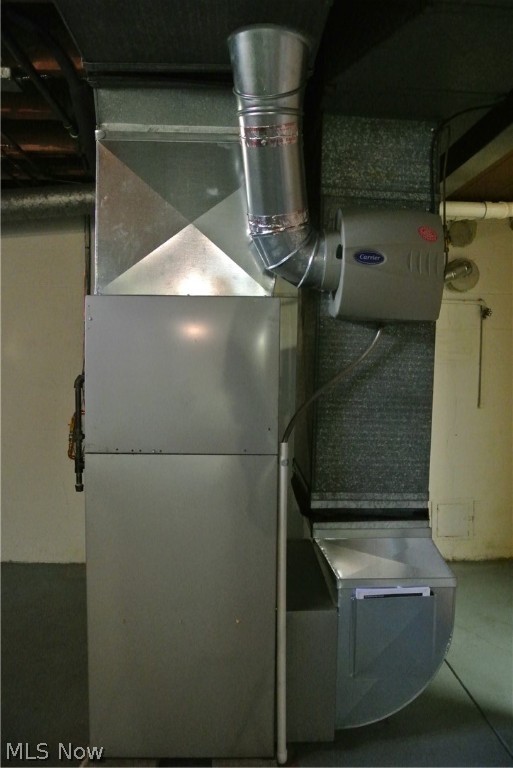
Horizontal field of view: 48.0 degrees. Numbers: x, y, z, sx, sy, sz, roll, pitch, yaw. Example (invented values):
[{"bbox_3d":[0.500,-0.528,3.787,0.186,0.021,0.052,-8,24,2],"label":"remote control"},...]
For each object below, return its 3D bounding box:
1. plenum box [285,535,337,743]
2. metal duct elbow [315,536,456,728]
[{"bbox_3d":[0.135,0.852,2.028,0.187,0.412,0.630,0,3,-2],"label":"plenum box"},{"bbox_3d":[0.394,0.756,2.012,0.375,0.515,0.620,0,3,-2],"label":"metal duct elbow"}]

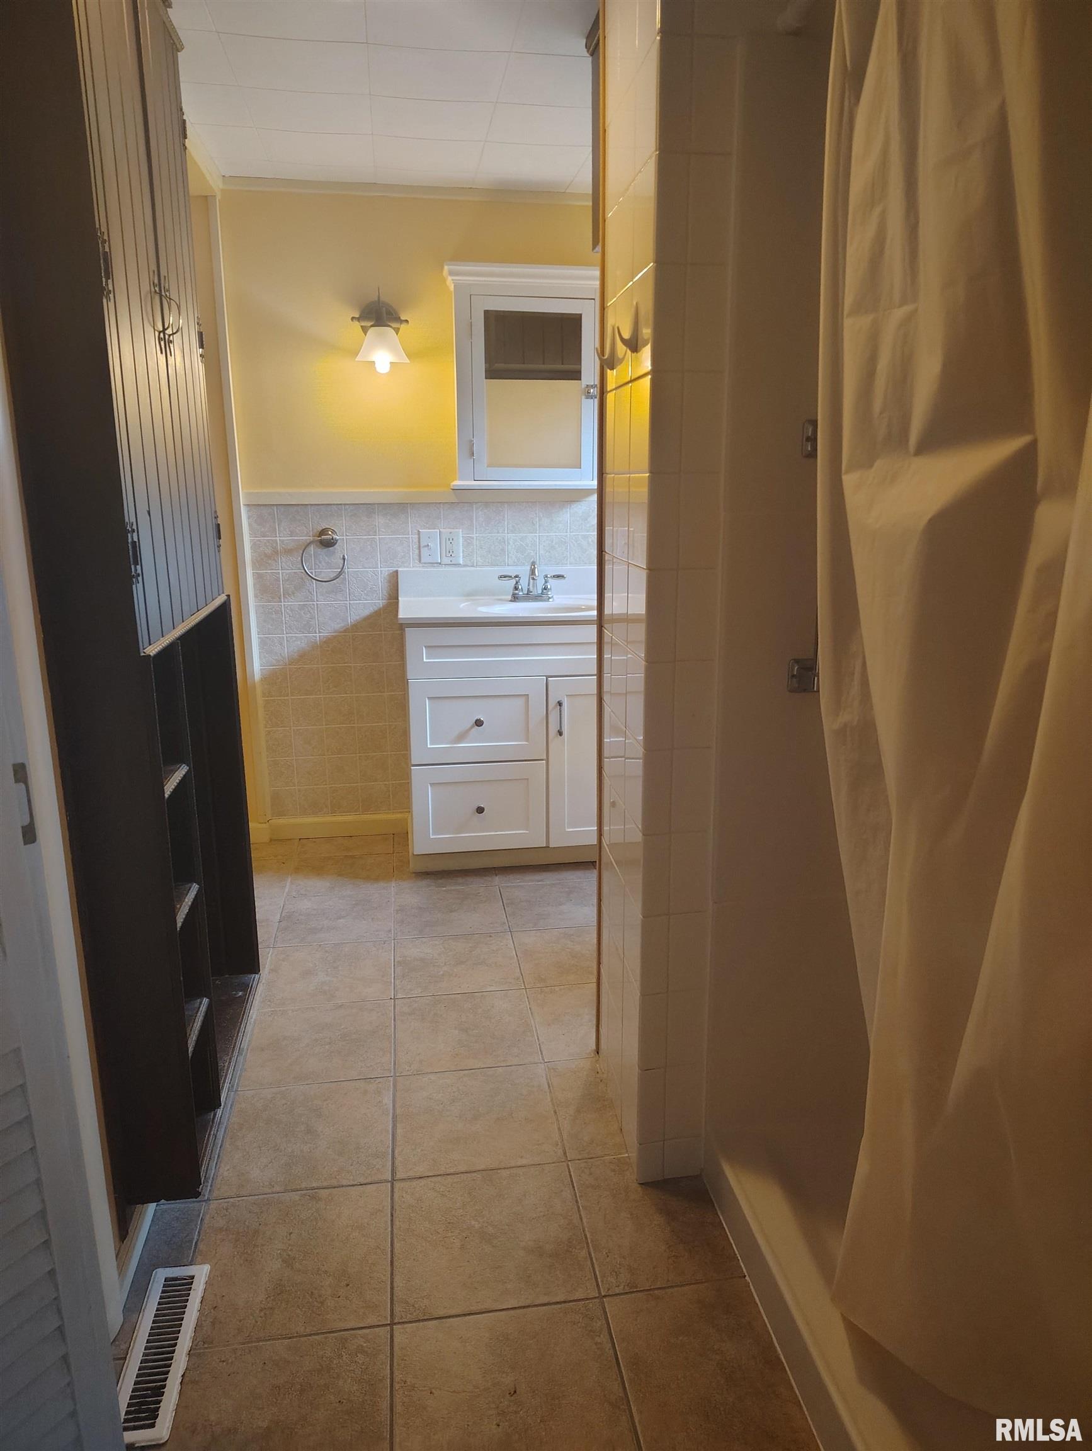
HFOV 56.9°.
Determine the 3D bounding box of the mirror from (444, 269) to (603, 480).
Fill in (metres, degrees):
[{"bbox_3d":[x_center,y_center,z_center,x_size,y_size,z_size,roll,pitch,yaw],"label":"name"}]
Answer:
[{"bbox_3d":[-0.045,-1.129,3.307,0.550,0.685,0.140,-2,15,-6],"label":"mirror"}]

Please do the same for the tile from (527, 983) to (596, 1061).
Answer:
[{"bbox_3d":[0.138,0.716,2.453,0.330,0.010,0.330,-3,15,-8],"label":"tile"}]

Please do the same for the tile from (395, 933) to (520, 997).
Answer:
[{"bbox_3d":[-0.242,0.649,2.728,0.330,0.010,0.330,-3,15,-8],"label":"tile"}]

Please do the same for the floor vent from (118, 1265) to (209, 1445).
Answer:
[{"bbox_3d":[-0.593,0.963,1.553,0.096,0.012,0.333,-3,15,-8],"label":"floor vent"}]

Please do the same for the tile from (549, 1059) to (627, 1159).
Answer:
[{"bbox_3d":[0.082,0.803,2.117,0.120,0.010,0.330,-3,15,-8],"label":"tile"}]

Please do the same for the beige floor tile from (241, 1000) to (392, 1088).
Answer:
[{"bbox_3d":[-0.526,0.746,2.362,0.330,0.010,0.330,-3,15,-8],"label":"beige floor tile"}]

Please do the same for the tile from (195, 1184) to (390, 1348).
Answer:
[{"bbox_3d":[-0.435,0.922,1.737,0.331,0.010,0.331,-3,15,-8],"label":"tile"}]

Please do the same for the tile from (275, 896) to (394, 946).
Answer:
[{"bbox_3d":[-0.627,0.587,3.033,0.331,0.010,0.331,-3,15,-8],"label":"tile"}]

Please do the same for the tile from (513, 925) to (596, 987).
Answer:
[{"bbox_3d":[0.090,0.639,2.800,0.331,0.010,0.331,-3,15,-8],"label":"tile"}]

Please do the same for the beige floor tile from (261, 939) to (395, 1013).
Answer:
[{"bbox_3d":[-0.573,0.664,2.683,0.330,0.010,0.330,-3,15,-8],"label":"beige floor tile"}]

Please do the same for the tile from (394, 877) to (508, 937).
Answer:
[{"bbox_3d":[-0.292,0.571,3.078,0.331,0.010,0.331,-3,15,-8],"label":"tile"}]

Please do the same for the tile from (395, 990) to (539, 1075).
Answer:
[{"bbox_3d":[-0.197,0.738,2.430,0.331,0.010,0.331,-3,15,-8],"label":"tile"}]

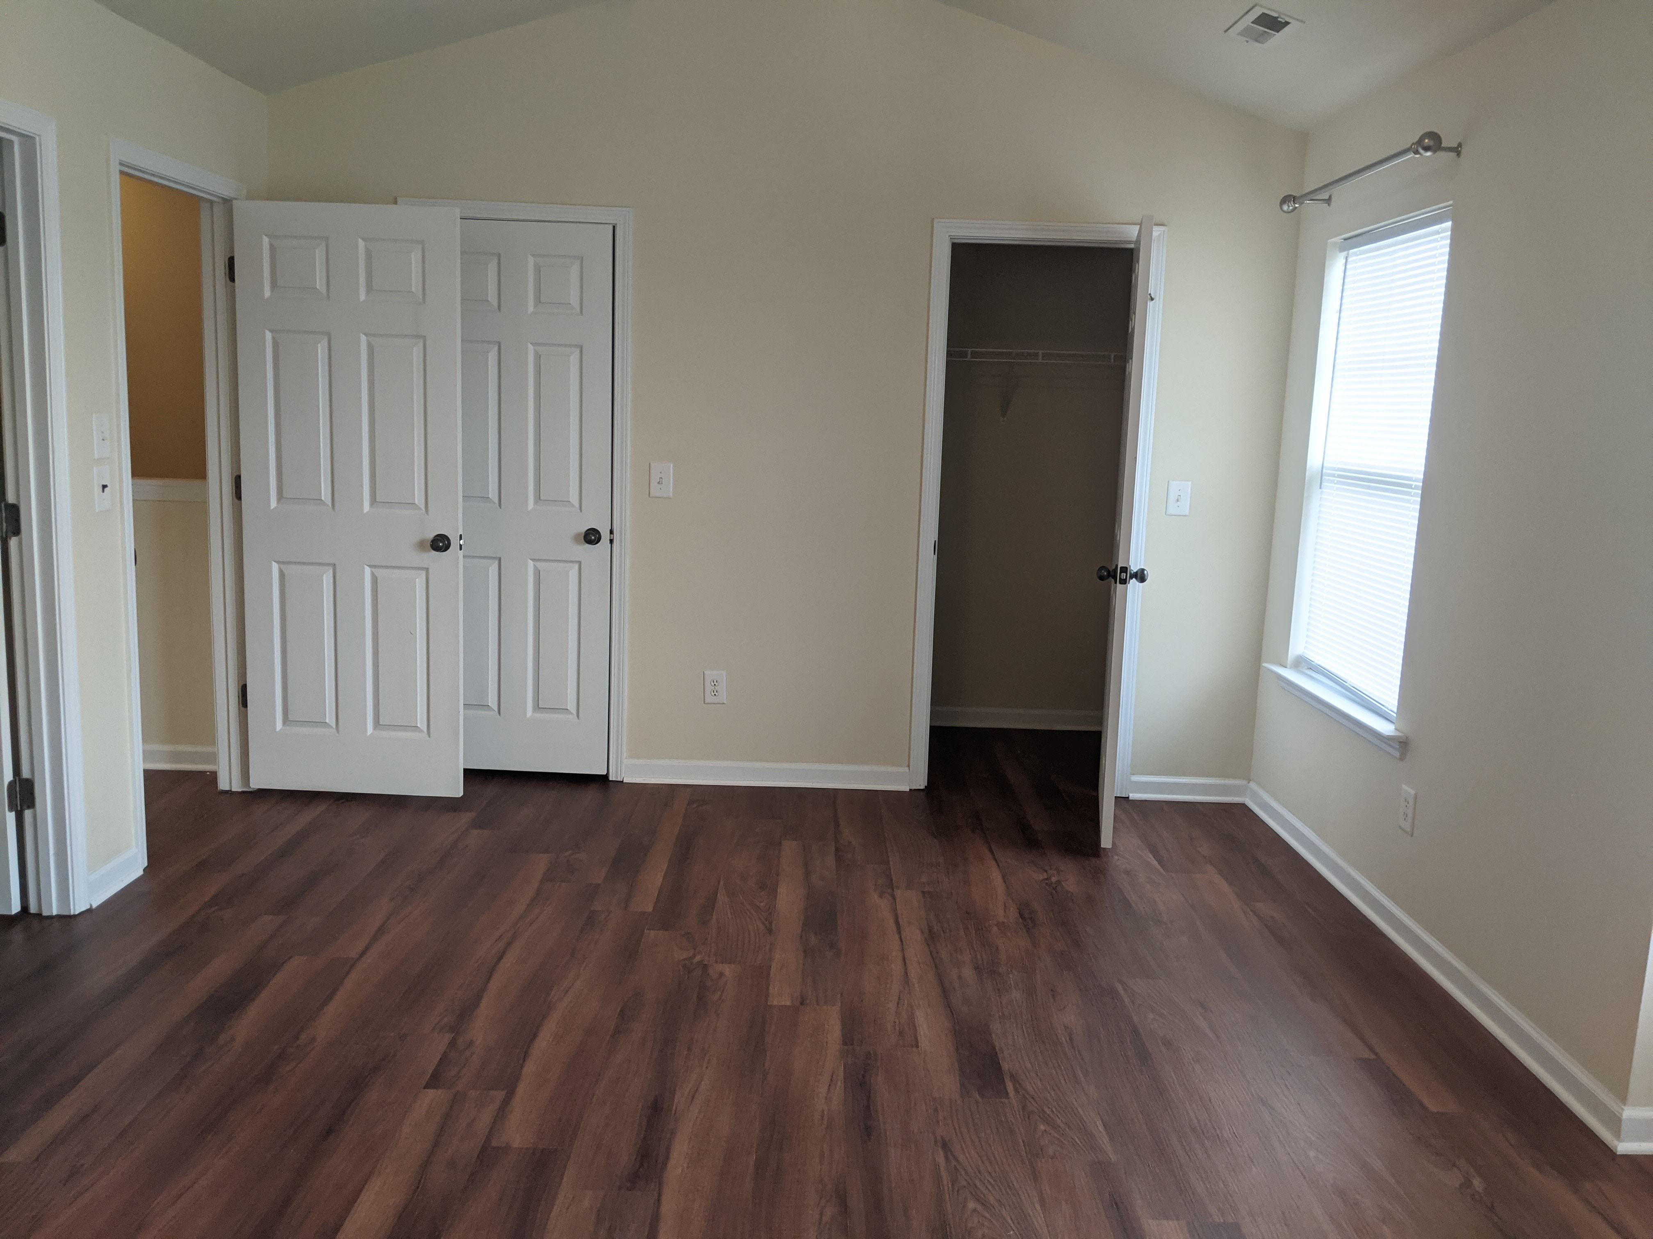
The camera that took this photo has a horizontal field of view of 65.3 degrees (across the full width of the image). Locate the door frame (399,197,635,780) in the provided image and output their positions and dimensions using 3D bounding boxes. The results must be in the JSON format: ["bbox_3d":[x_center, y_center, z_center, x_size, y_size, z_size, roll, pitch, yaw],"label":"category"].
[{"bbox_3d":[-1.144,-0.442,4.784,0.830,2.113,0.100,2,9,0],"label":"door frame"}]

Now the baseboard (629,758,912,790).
[{"bbox_3d":[-0.225,0.596,4.909,1.083,0.086,0.025,2,9,0],"label":"baseboard"}]

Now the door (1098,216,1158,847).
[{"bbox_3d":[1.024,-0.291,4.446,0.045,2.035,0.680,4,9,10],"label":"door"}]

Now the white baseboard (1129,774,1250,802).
[{"bbox_3d":[1.390,0.649,4.922,0.475,0.086,0.025,2,9,0],"label":"white baseboard"}]

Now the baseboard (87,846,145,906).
[{"bbox_3d":[-2.028,0.729,3.677,0.025,0.086,0.255,2,9,0],"label":"baseboard"}]

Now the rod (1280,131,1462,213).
[{"bbox_3d":[1.621,-1.329,3.881,0.148,0.068,1.110,2,9,0],"label":"rod"}]

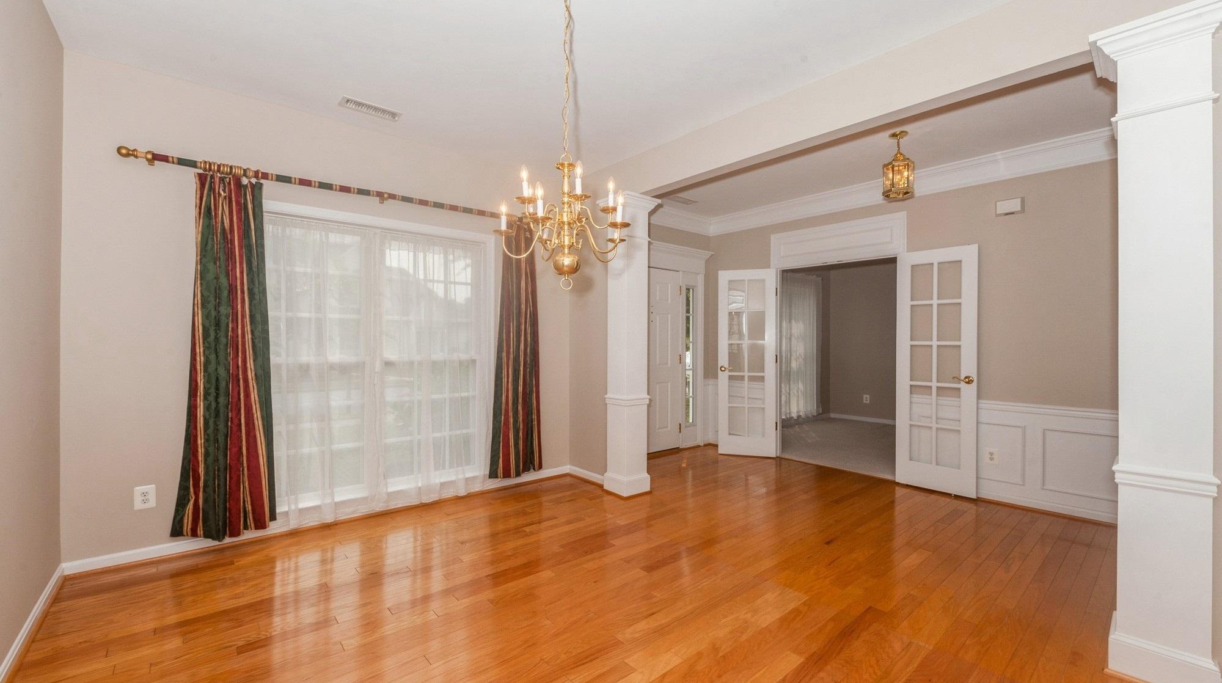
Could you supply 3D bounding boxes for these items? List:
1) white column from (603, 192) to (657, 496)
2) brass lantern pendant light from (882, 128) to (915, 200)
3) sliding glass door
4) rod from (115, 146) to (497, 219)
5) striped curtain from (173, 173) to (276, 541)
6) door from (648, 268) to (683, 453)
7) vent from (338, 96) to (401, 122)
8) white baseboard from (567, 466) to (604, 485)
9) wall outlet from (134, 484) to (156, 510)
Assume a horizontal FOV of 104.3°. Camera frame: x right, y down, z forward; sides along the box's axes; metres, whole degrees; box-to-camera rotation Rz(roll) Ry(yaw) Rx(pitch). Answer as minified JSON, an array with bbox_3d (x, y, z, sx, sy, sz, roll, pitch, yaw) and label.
[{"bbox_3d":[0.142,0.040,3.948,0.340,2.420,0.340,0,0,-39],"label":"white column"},{"bbox_3d":[2.036,-1.251,3.360,0.205,0.440,0.190,0,0,23],"label":"brass lantern pendant light"},{"bbox_3d":[-1.655,0.191,3.471,1.660,2.060,0.100,0,0,-38],"label":"sliding glass door"},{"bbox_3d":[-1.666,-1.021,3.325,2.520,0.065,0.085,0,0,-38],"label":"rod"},{"bbox_3d":[-2.294,0.107,2.833,0.490,2.140,0.140,0,0,-38],"label":"striped curtain"},{"bbox_3d":[0.439,0.205,5.230,0.910,2.030,0.050,0,0,-39],"label":"door"},{"bbox_3d":[-1.574,-1.517,3.119,0.352,0.020,0.163,0,0,-38],"label":"vent"},{"bbox_3d":[-0.237,1.197,4.240,0.020,0.095,0.520,0,0,-39],"label":"white baseboard"},{"bbox_3d":[-2.636,0.881,2.688,0.084,0.124,0.010,0,0,-38],"label":"wall outlet"}]

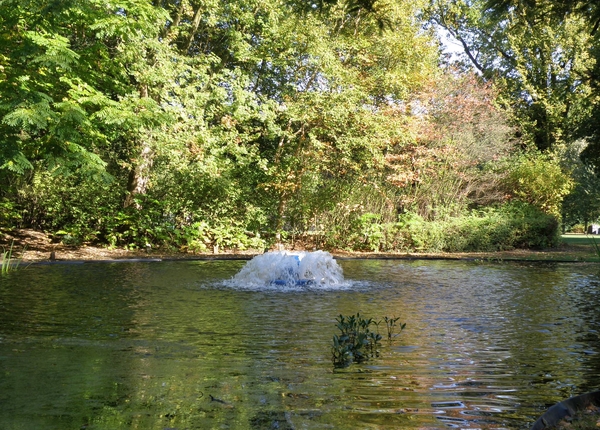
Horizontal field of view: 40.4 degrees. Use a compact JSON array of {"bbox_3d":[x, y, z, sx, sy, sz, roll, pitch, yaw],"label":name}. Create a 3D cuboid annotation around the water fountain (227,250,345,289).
[{"bbox_3d":[-0.330,1.180,18.400,2.650,0.740,2.500,0,0,0],"label":"water fountain"}]

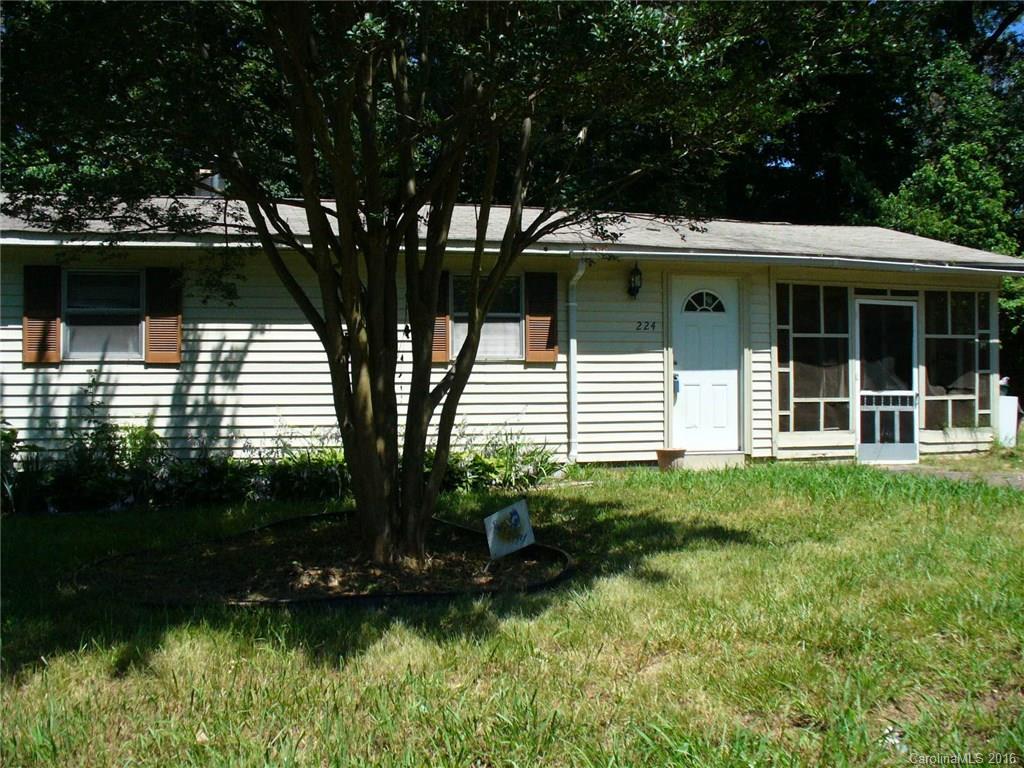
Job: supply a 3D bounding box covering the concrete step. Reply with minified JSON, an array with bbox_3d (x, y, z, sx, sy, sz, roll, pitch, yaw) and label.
[{"bbox_3d":[2.210,0.906,12.630,0.920,0.210,0.300,0,1,-15],"label":"concrete step"}]

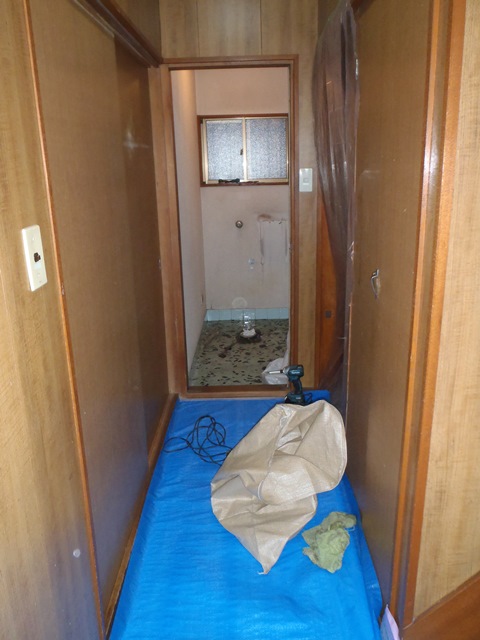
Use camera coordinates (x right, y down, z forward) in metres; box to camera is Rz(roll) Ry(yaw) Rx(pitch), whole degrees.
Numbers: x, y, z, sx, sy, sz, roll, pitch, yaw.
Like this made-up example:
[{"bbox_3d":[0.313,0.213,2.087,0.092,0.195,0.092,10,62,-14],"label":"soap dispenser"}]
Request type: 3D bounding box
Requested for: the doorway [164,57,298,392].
[{"bbox_3d":[-0.028,-0.445,2.909,0.700,1.860,0.120,-1,16,1],"label":"doorway"}]

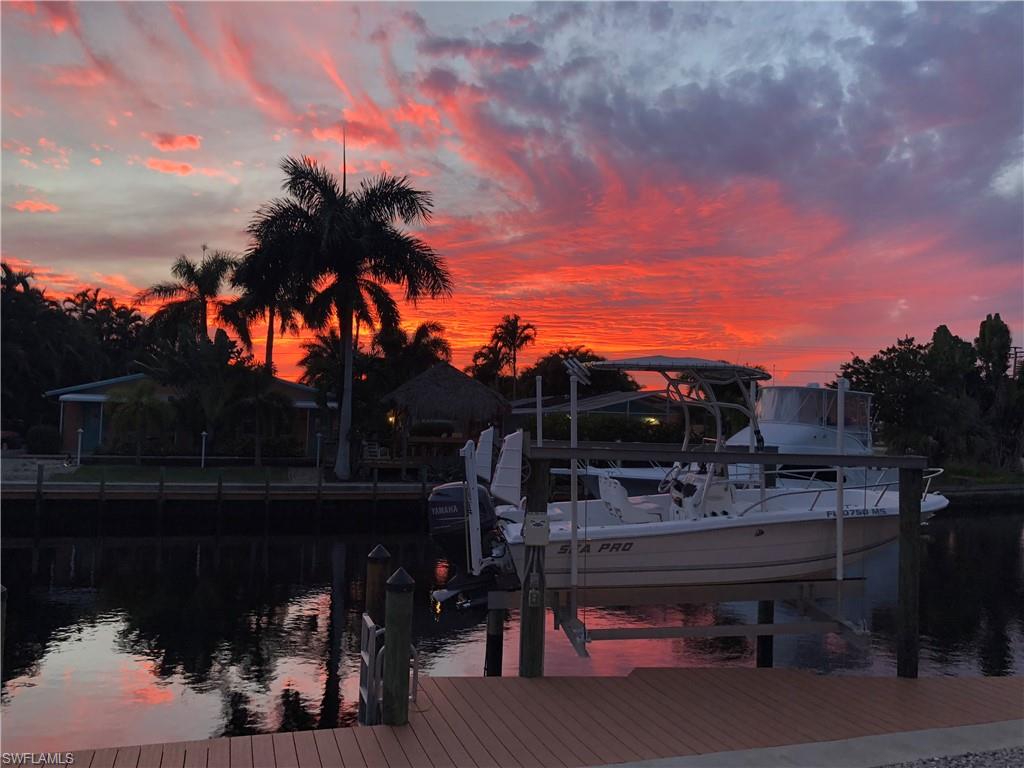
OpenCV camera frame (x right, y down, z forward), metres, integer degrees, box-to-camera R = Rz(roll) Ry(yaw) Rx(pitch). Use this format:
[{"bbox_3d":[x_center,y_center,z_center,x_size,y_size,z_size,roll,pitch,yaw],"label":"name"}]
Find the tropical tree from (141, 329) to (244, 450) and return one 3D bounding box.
[{"bbox_3d":[-12.806,0.261,33.200,4.100,4.900,4.000,3,-3,-19],"label":"tropical tree"}]

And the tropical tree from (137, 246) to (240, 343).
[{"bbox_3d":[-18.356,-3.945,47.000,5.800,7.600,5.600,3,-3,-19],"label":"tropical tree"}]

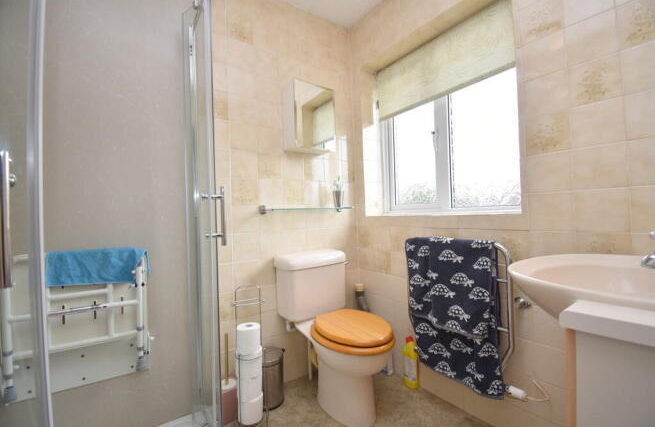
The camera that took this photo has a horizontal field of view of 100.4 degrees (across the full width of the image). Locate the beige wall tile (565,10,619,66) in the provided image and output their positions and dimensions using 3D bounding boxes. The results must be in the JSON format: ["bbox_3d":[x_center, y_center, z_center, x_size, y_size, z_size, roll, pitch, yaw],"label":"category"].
[{"bbox_3d":[0.937,-0.619,0.969,0.008,0.150,0.150,-1,-1,-37],"label":"beige wall tile"}]

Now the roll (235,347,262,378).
[{"bbox_3d":[-0.361,0.678,1.265,0.110,0.109,0.110,-2,0,-35],"label":"roll"}]

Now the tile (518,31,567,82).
[{"bbox_3d":[0.853,-0.620,1.082,0.008,0.150,0.150,-1,-1,-37],"label":"tile"}]

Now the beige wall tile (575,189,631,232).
[{"bbox_3d":[0.960,-0.008,0.958,0.008,0.150,0.150,-1,-1,-37],"label":"beige wall tile"}]

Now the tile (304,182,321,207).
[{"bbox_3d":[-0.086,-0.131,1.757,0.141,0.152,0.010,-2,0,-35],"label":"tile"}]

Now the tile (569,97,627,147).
[{"bbox_3d":[0.949,-0.315,0.963,0.008,0.150,0.150,-1,-1,-37],"label":"tile"}]

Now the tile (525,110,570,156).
[{"bbox_3d":[0.853,-0.309,1.058,0.010,0.152,0.152,-2,0,-35],"label":"tile"}]

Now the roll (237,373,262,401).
[{"bbox_3d":[-0.372,0.841,1.309,0.112,0.108,0.112,-1,-1,-37],"label":"roll"}]

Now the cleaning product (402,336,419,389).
[{"bbox_3d":[0.468,0.840,1.523,0.060,0.268,0.085,-1,-1,-37],"label":"cleaning product"}]

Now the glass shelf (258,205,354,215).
[{"bbox_3d":[-0.097,-0.029,1.710,0.620,0.045,0.128,-1,-1,-37],"label":"glass shelf"}]

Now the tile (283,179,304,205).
[{"bbox_3d":[-0.206,-0.124,1.670,0.148,0.148,0.010,-1,-1,-37],"label":"tile"}]

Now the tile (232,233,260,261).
[{"bbox_3d":[-0.439,0.181,1.485,0.148,0.148,0.010,-1,-1,-37],"label":"tile"}]

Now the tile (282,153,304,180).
[{"bbox_3d":[-0.214,-0.282,1.710,0.150,0.150,0.008,-1,-1,-37],"label":"tile"}]

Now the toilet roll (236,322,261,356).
[{"bbox_3d":[-0.378,0.604,1.317,0.110,0.108,0.110,-1,-1,-37],"label":"toilet roll"}]

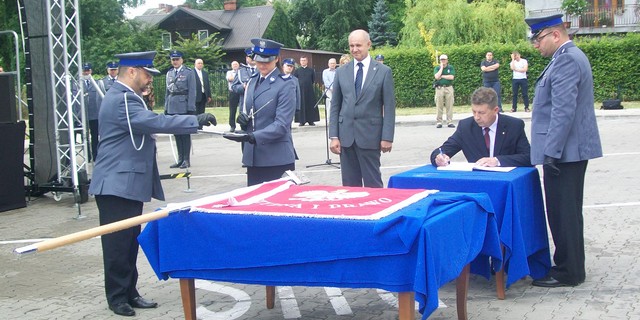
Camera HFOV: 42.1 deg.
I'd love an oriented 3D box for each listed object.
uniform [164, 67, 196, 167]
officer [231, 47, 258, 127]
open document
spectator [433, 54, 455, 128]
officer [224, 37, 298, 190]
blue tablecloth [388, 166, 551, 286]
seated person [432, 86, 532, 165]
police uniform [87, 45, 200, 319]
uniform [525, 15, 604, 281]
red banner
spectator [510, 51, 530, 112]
[{"bbox_3d":[-2.244,-0.677,13.409,0.550,1.560,0.400,-2,6,5],"label":"uniform"},{"bbox_3d":[-1.057,-0.824,13.297,0.600,1.850,0.450,-3,7,-12],"label":"officer"},{"bbox_3d":[1.142,0.046,5.981,0.500,0.030,0.320,2,7,27],"label":"open document"},{"bbox_3d":[3.033,-1.724,20.502,0.530,1.750,0.400,-1,6,6],"label":"spectator"},{"bbox_3d":[-0.425,0.009,6.001,0.510,1.760,0.460,3,8,36],"label":"officer"},{"bbox_3d":[1.073,0.434,5.949,0.920,0.700,0.780,2,7,29],"label":"blue tablecloth"},{"bbox_3d":[1.183,0.179,6.001,0.700,1.330,0.850,2,7,27],"label":"seated person"},{"bbox_3d":[-1.159,0.108,5.502,0.660,1.750,0.530,0,7,16],"label":"police uniform"},{"bbox_3d":[1.705,-0.078,5.767,0.470,1.850,0.550,-4,7,-17],"label":"uniform"},{"bbox_3d":[0.024,0.215,4.686,1.060,0.050,1.000,2,7,27],"label":"red banner"},{"bbox_3d":[5.805,-2.256,24.097,0.540,1.740,0.400,0,7,11],"label":"spectator"}]

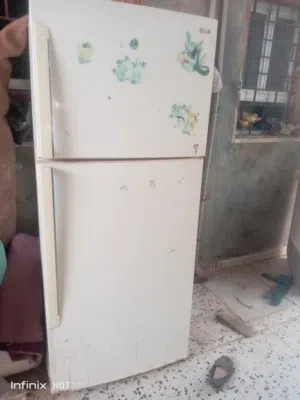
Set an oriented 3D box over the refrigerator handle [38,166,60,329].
[{"bbox_3d":[-0.392,0.211,1.280,0.050,0.695,0.040,-4,17,-22],"label":"refrigerator handle"}]

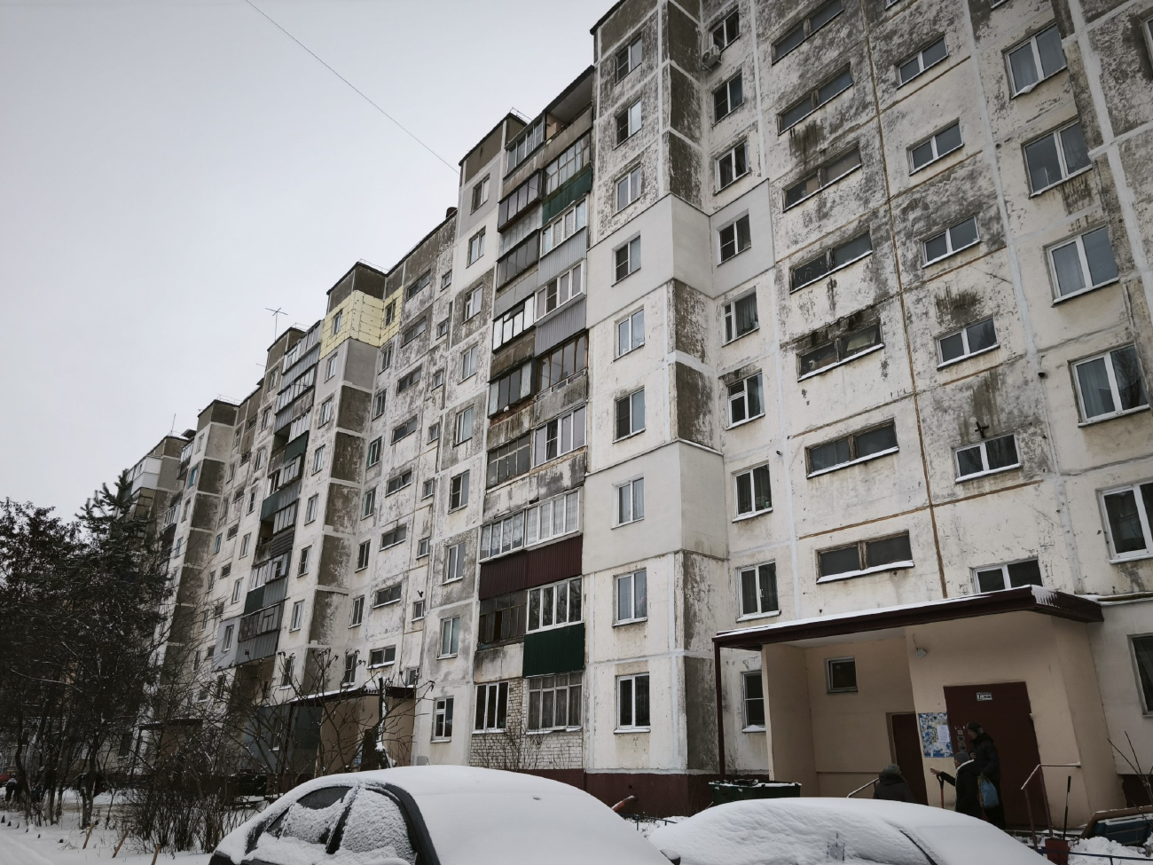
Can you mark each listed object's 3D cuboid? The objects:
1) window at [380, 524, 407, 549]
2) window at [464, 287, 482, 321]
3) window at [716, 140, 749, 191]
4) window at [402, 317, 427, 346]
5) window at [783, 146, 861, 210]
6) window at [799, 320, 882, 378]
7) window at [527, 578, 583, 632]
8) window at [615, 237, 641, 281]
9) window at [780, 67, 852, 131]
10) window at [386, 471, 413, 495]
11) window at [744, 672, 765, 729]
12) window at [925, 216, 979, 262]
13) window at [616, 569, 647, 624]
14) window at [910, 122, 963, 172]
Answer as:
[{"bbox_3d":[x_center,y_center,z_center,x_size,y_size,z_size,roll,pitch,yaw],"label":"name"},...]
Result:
[{"bbox_3d":[-8.877,5.033,37.131,0.150,0.780,2.550,17,-26,-35],"label":"window"},{"bbox_3d":[-4.696,-5.800,34.656,0.150,1.390,1.300,17,-25,-38],"label":"window"},{"bbox_3d":[5.396,-9.185,26.515,0.180,1.391,1.462,17,-25,-36],"label":"window"},{"bbox_3d":[-8.957,-5.527,42.267,0.200,0.856,2.523,17,-26,-37],"label":"window"},{"bbox_3d":[7.466,-7.739,23.411,0.150,0.750,2.570,17,-25,-38],"label":"window"},{"bbox_3d":[7.221,-2.239,21.064,0.200,0.856,2.624,17,-26,-37],"label":"window"},{"bbox_3d":[-0.691,5.389,23.998,0.150,1.360,2.750,18,-27,-36],"label":"window"},{"bbox_3d":[1.775,-6.047,26.754,0.150,1.360,1.280,17,-25,-38],"label":"window"},{"bbox_3d":[7.222,-10.086,23.220,0.150,0.760,2.600,17,-26,-35],"label":"window"},{"bbox_3d":[-9.118,2.562,39.445,0.200,0.856,2.523,17,-26,-37],"label":"window"},{"bbox_3d":[5.100,7.300,20.728,0.180,1.555,1.463,17,-25,-36],"label":"window"},{"bbox_3d":[9.192,-4.733,18.815,0.150,0.740,1.360,17,-26,-35],"label":"window"},{"bbox_3d":[1.540,4.596,21.476,0.150,1.360,1.270,18,-27,-36],"label":"window"},{"bbox_3d":[9.467,-7.526,20.265,0.200,0.790,1.413,17,-26,-37],"label":"window"}]

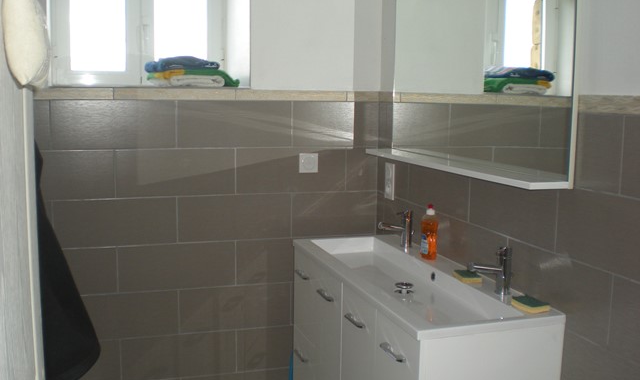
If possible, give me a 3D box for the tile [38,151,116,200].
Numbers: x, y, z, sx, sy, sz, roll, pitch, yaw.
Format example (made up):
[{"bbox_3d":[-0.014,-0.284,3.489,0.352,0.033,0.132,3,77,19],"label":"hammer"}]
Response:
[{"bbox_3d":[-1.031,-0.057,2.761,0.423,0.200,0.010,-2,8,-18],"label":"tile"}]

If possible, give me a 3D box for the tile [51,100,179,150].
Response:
[{"bbox_3d":[-0.821,-0.261,2.801,0.490,0.200,0.010,-2,8,-18],"label":"tile"}]

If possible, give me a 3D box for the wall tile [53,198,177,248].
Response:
[{"bbox_3d":[-0.852,0.135,2.944,0.500,0.200,0.010,-2,7,-17],"label":"wall tile"}]

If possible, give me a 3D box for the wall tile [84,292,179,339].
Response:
[{"bbox_3d":[-0.856,0.536,2.994,0.500,0.200,0.010,-2,7,-17],"label":"wall tile"}]

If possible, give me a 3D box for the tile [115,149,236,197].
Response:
[{"bbox_3d":[-0.609,-0.073,2.991,0.500,0.200,0.010,-2,7,-17],"label":"tile"}]

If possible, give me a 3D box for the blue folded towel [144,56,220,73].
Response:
[{"bbox_3d":[-0.592,-0.533,2.993,0.310,0.070,0.300,-2,8,-18],"label":"blue folded towel"}]

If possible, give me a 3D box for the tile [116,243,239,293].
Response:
[{"bbox_3d":[-0.613,0.329,3.041,0.500,0.200,0.010,-2,7,-17],"label":"tile"}]

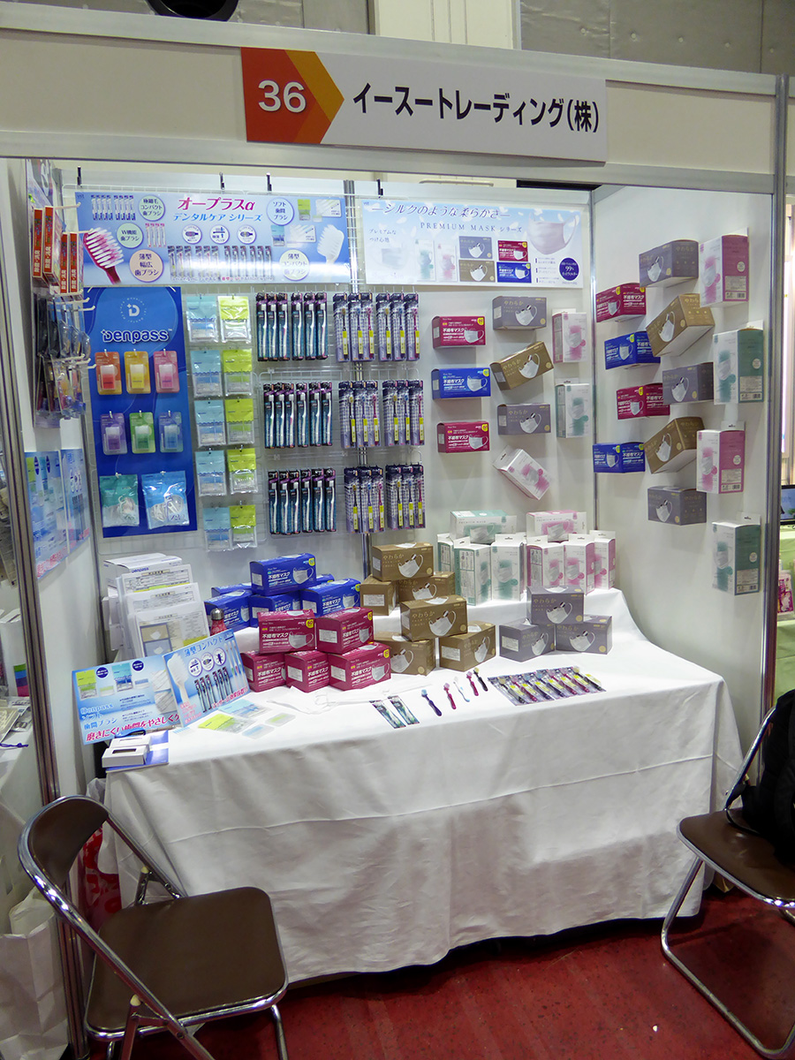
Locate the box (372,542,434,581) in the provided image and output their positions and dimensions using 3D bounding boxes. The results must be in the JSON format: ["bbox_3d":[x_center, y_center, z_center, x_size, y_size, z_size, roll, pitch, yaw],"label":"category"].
[{"bbox_3d":[0.021,0.109,2.514,0.180,0.106,0.096,-5,8,-20],"label":"box"}]

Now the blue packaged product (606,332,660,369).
[{"bbox_3d":[0.851,-0.645,2.661,0.103,0.104,0.179,-4,8,-14],"label":"blue packaged product"}]

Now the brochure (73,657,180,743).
[{"bbox_3d":[-0.744,0.472,2.084,0.297,0.210,0.008,-8,-4,-19],"label":"brochure"}]

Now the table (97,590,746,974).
[{"bbox_3d":[0.038,0.714,2.415,1.820,0.865,0.910,-4,8,-14],"label":"table"}]

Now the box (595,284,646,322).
[{"bbox_3d":[0.825,-0.833,2.723,0.098,0.106,0.176,-4,9,-14],"label":"box"}]

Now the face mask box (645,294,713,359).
[{"bbox_3d":[0.920,-0.661,2.395,0.097,0.108,0.196,-4,-15,-14],"label":"face mask box"}]

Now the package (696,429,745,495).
[{"bbox_3d":[0.997,-0.215,2.269,0.086,0.202,0.101,-4,8,-14],"label":"package"}]

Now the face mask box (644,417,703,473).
[{"bbox_3d":[0.932,-0.278,2.455,0.097,0.109,0.199,-5,-17,-13],"label":"face mask box"}]

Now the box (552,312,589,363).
[{"bbox_3d":[0.690,-0.768,2.939,0.101,0.202,0.086,-4,8,-14],"label":"box"}]

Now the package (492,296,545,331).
[{"bbox_3d":[0.477,-0.842,2.863,0.182,0.109,0.096,-4,9,-16],"label":"package"}]

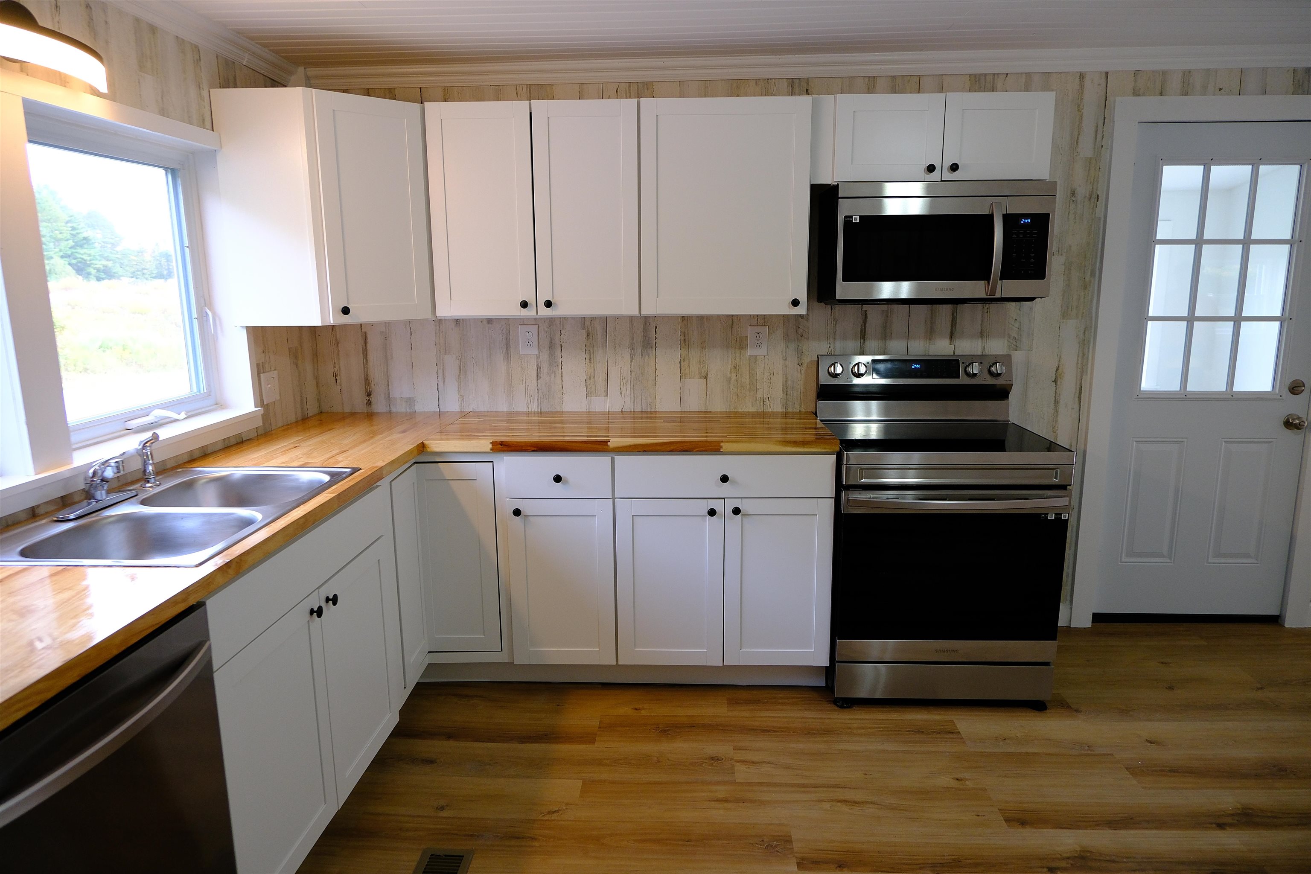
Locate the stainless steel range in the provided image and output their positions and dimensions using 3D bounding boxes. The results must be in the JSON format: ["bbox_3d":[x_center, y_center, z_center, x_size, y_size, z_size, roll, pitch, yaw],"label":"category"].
[{"bbox_3d":[1.028,0.314,3.160,0.757,1.192,0.700,0,11,2],"label":"stainless steel range"}]

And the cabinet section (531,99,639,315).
[{"bbox_3d":[-0.241,-0.848,3.189,0.381,0.762,0.325,0,10,2],"label":"cabinet section"}]

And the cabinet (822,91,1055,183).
[{"bbox_3d":[1.015,-1.078,3.097,0.760,0.305,0.325,0,11,2],"label":"cabinet"}]

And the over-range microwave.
[{"bbox_3d":[1.031,-0.719,3.126,0.757,0.425,0.400,0,11,2],"label":"over-range microwave"}]

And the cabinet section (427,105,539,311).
[{"bbox_3d":[-0.623,-0.848,3.204,0.384,0.762,0.325,0,10,2],"label":"cabinet section"}]

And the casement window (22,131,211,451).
[{"bbox_3d":[-1.585,-0.443,2.495,0.090,0.840,0.830,0,11,2],"label":"casement window"}]

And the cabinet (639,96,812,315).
[{"bbox_3d":[0.255,-0.848,3.173,0.608,0.762,0.325,0,11,2],"label":"cabinet"}]

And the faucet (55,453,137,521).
[{"bbox_3d":[-1.372,0.105,2.100,0.130,0.130,0.250,0,11,2],"label":"faucet"}]

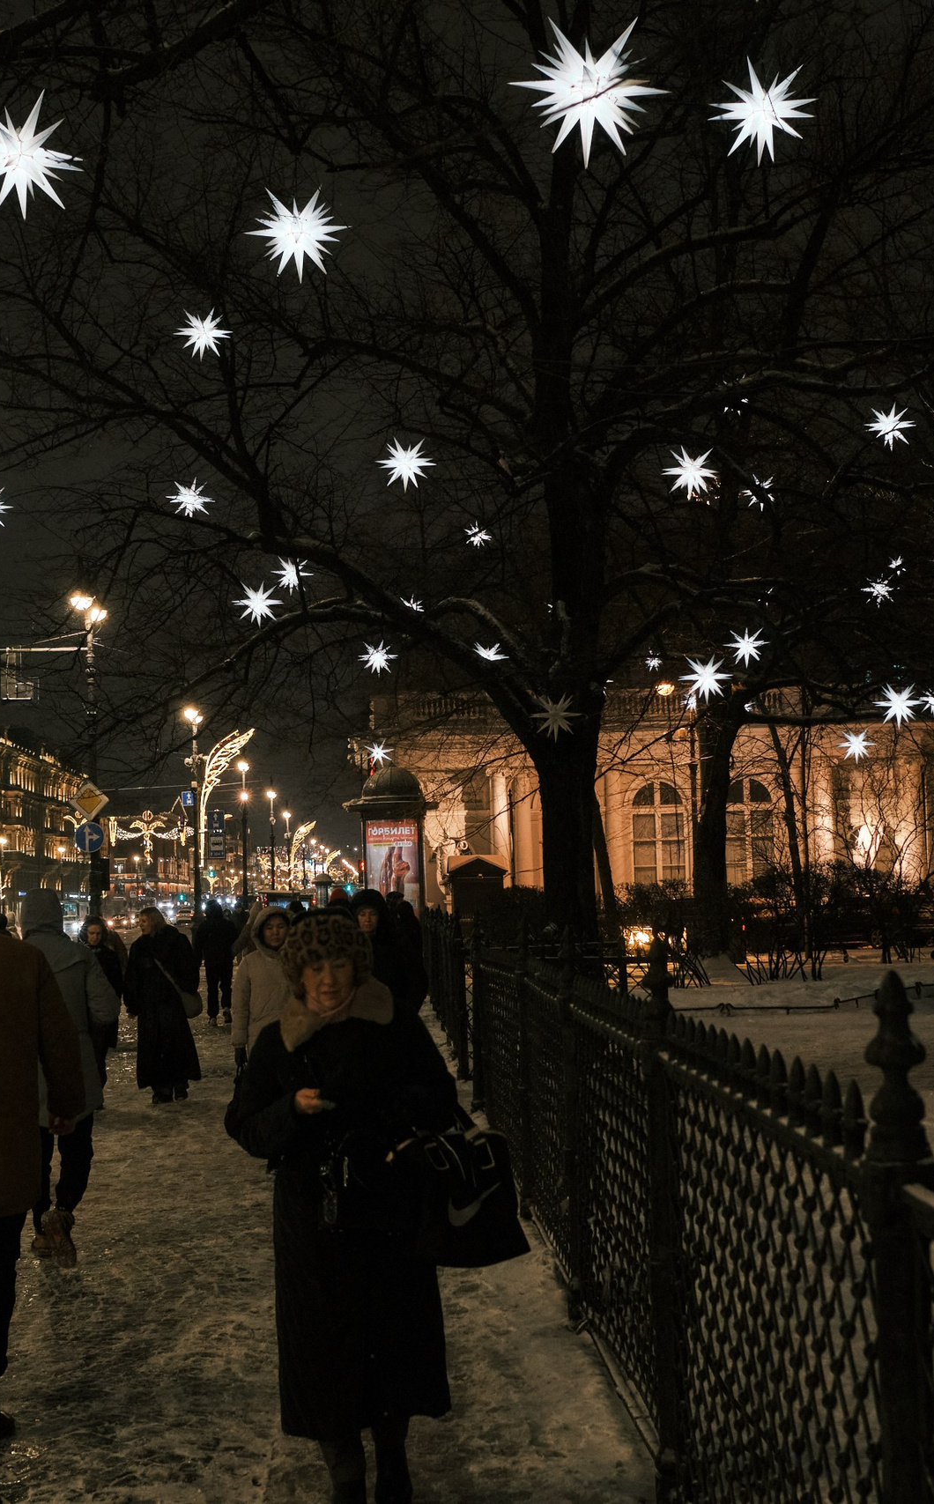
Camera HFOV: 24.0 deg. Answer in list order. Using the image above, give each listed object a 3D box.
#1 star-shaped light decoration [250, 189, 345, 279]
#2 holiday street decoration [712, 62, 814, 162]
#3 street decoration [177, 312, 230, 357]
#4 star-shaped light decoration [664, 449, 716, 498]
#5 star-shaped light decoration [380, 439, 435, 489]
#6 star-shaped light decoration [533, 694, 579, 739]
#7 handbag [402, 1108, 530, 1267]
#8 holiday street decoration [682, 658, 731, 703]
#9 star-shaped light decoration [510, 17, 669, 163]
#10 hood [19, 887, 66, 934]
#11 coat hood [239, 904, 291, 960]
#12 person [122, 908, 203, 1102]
[{"bbox_3d":[-1.187,-3.612,15.300,0.660,0.630,0.640,-1,-4,-4],"label":"star-shaped light decoration"},{"bbox_3d":[1.912,-4.139,14.200,0.660,0.630,0.640,-2,-4,8],"label":"holiday street decoration"},{"bbox_3d":[-3.665,-5.805,30.500,0.690,0.690,0.690,-1,-4,0],"label":"street decoration"},{"bbox_3d":[3.082,-3.844,30.200,0.690,0.690,0.690,-1,-4,0],"label":"star-shaped light decoration"},{"bbox_3d":[-0.801,-3.847,29.300,0.700,0.700,0.700,-1,-4,0],"label":"star-shaped light decoration"},{"bbox_3d":[1.258,-0.498,31.000,0.670,0.670,0.670,-1,-4,0],"label":"star-shaped light decoration"},{"bbox_3d":[-0.007,1.113,5.600,0.370,0.370,0.180,2,-5,-41],"label":"handbag"},{"bbox_3d":[3.377,-1.005,30.900,0.660,0.630,0.640,-1,-4,6],"label":"holiday street decoration"},{"bbox_3d":[0.517,-2.827,9.400,0.660,0.630,0.640,-1,-4,3],"label":"star-shaped light decoration"},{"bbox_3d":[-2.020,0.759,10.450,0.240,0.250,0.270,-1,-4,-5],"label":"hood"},{"bbox_3d":[-1.135,1.029,12.500,0.270,0.290,0.270,0,-4,-9],"label":"coat hood"},{"bbox_3d":[-2.594,2.168,18.877,0.580,1.630,0.420,-2,-4,6],"label":"person"}]

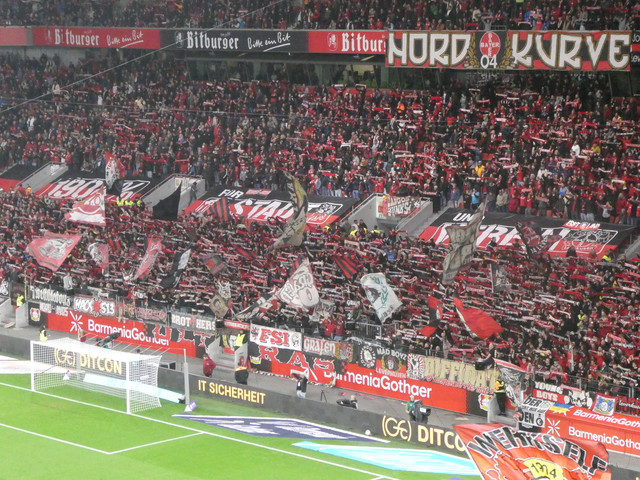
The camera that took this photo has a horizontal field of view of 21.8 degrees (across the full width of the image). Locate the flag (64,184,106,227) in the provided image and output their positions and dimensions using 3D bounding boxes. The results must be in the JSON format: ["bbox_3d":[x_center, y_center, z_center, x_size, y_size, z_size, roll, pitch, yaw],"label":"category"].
[{"bbox_3d":[-15.502,-2.281,110.000,2.800,2.750,0.450,1,7,5],"label":"flag"}]

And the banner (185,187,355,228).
[{"bbox_3d":[-3.372,-2.029,105.398,13.250,0.250,3.291,7,40,44],"label":"banner"}]

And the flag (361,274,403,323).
[{"bbox_3d":[3.171,2.965,85.800,2.200,2.550,0.450,2,7,13],"label":"flag"}]

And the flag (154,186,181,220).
[{"bbox_3d":[-9.778,-2.325,106.000,1.850,2.200,0.400,1,7,7],"label":"flag"}]

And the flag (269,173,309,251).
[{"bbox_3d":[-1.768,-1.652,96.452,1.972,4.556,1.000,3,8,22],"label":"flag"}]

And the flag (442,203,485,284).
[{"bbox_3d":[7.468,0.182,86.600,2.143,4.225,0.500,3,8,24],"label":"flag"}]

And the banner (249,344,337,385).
[{"bbox_3d":[-1.554,6.512,87.802,6.700,1.450,0.100,7,10,44],"label":"banner"}]

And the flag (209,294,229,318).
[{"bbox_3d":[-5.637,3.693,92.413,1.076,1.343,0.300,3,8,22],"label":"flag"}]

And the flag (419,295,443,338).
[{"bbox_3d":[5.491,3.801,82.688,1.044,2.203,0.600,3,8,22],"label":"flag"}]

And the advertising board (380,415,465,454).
[{"bbox_3d":[4.640,8.565,73.414,5.100,0.950,0.200,7,10,44],"label":"advertising board"}]

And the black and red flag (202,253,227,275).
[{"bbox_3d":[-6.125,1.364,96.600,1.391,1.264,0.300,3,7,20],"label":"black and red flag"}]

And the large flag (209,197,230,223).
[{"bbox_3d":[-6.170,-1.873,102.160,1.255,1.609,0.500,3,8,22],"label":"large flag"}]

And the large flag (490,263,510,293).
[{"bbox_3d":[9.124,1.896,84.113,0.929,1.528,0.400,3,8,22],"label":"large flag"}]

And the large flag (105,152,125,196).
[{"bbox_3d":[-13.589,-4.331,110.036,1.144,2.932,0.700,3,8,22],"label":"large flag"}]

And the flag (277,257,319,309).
[{"bbox_3d":[-1.221,2.306,90.300,2.350,2.800,0.450,2,7,10],"label":"flag"}]

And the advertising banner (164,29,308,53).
[{"bbox_3d":[-5.991,-13.958,116.600,15.000,1.400,0.150,7,10,44],"label":"advertising banner"}]

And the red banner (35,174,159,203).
[{"bbox_3d":[-15.649,-3.705,117.589,11.200,0.250,3.695,7,40,44],"label":"red banner"}]

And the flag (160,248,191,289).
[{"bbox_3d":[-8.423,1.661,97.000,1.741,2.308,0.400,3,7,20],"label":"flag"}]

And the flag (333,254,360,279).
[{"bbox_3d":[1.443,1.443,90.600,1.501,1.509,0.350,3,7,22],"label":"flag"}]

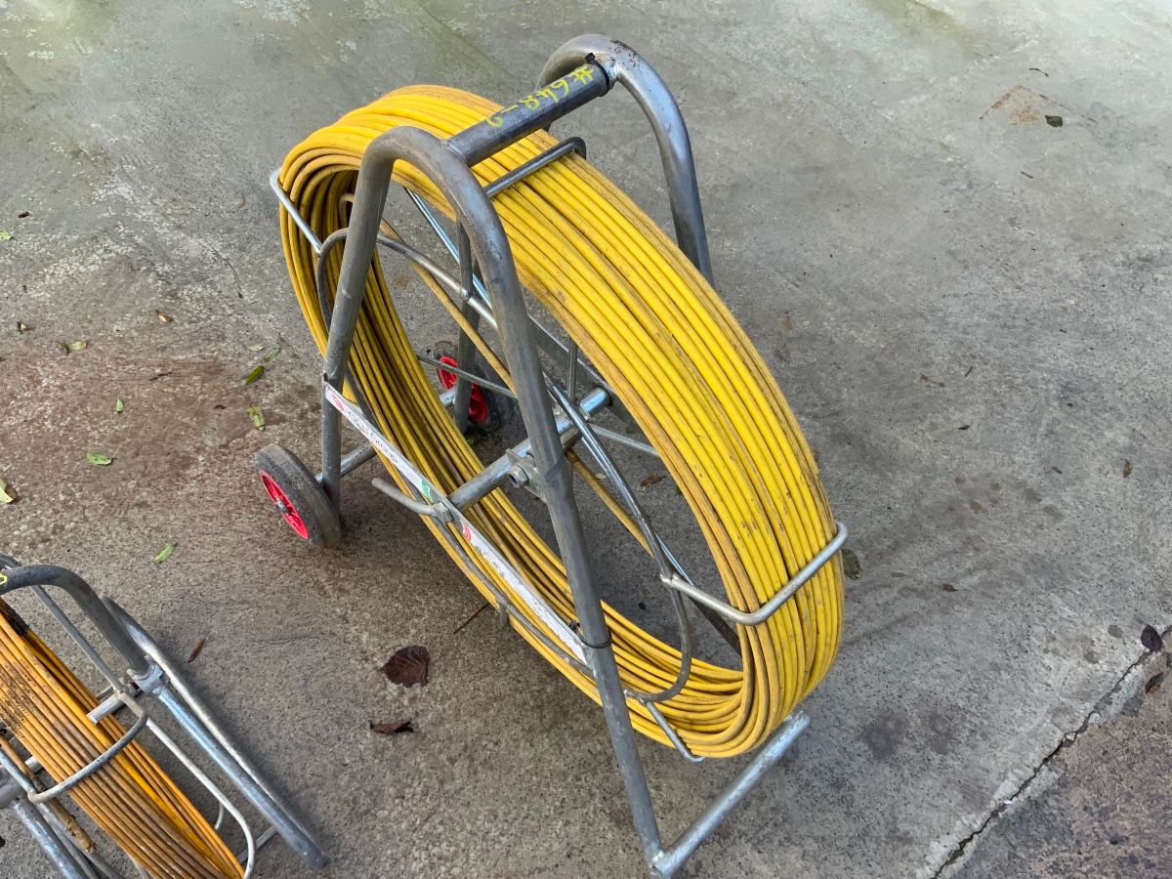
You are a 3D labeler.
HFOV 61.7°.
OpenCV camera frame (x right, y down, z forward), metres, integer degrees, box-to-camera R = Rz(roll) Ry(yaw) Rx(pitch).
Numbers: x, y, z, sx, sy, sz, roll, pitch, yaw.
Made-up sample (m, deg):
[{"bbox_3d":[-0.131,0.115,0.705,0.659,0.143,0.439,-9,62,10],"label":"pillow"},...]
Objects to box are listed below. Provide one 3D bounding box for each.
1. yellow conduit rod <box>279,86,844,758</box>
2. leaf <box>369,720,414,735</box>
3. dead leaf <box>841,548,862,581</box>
[{"bbox_3d":[-0.076,0.011,1.322,0.143,0.950,0.950,-37,65,-23],"label":"yellow conduit rod"},{"bbox_3d":[-0.317,0.470,1.606,0.073,0.014,0.026,2,56,-1],"label":"leaf"},{"bbox_3d":[0.482,0.228,1.800,0.046,0.008,0.072,-17,59,-13],"label":"dead leaf"}]

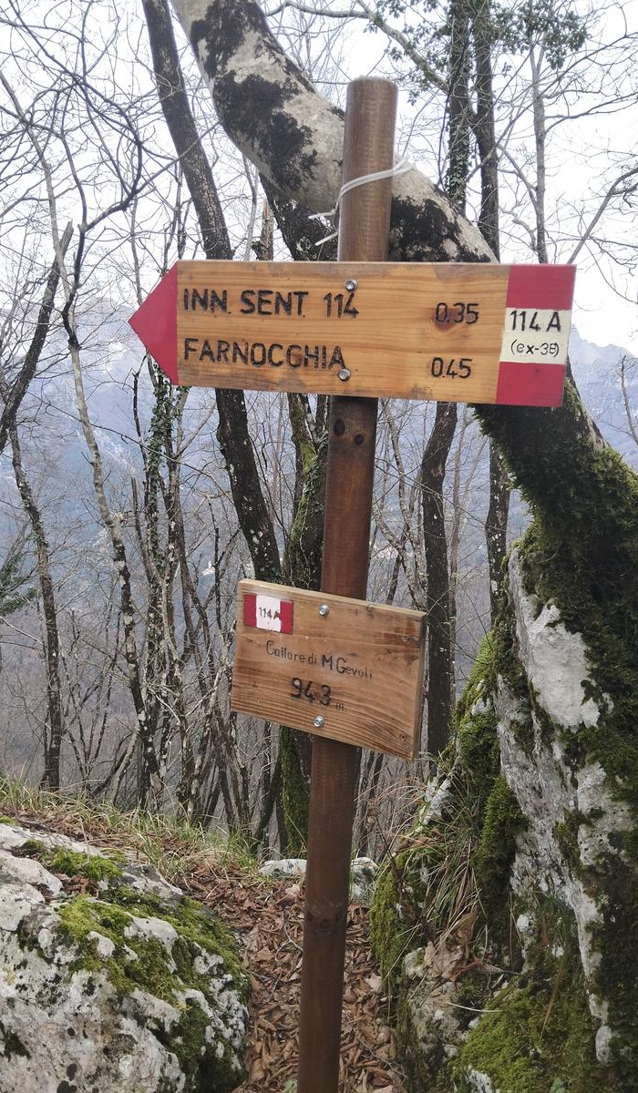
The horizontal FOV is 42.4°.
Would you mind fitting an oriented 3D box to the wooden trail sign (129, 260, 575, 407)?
[{"bbox_3d":[0.019,-0.263,0.997,0.546,0.152,0.021,6,12,15],"label":"wooden trail sign"}]

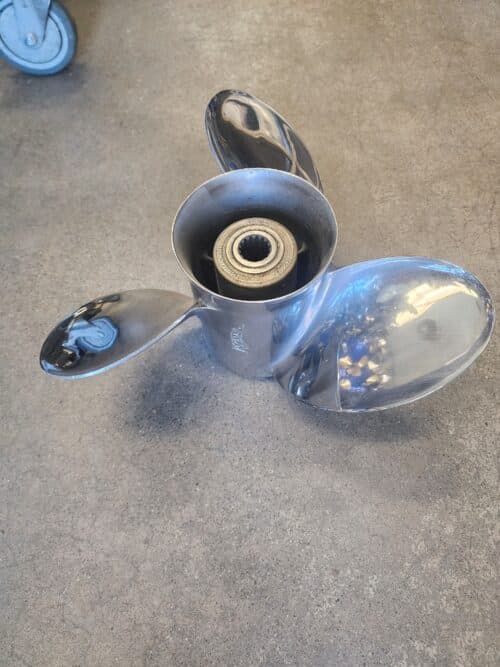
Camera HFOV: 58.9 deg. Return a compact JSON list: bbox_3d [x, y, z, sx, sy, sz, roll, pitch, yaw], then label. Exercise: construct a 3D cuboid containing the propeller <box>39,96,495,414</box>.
[{"bbox_3d":[0.003,-0.062,0.433,0.334,0.184,0.318,-3,65,0],"label":"propeller"}]

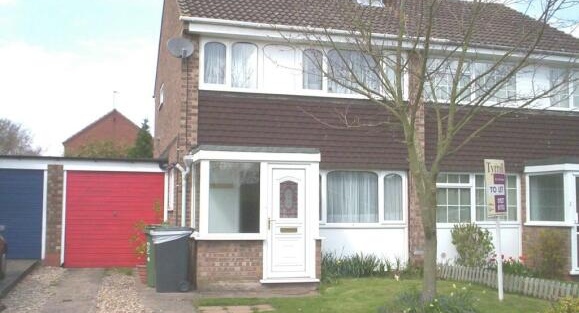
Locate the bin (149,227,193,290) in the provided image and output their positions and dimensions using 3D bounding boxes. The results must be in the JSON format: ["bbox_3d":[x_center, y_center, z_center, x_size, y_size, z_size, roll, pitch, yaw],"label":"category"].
[{"bbox_3d":[-1.986,1.714,10.737,0.710,1.080,0.580,2,-5,-16],"label":"bin"}]

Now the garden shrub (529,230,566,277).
[{"bbox_3d":[5.188,1.981,12.826,0.831,1.017,0.700,2,-5,-16],"label":"garden shrub"}]

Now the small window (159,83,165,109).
[{"bbox_3d":[-3.140,-1.493,15.750,0.100,0.550,1.000,2,-5,-16],"label":"small window"}]

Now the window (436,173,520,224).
[{"bbox_3d":[3.947,0.894,13.573,2.242,1.122,0.100,2,-5,-16],"label":"window"}]

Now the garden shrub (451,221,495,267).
[{"bbox_3d":[3.678,1.807,12.769,0.910,0.944,0.800,2,-5,-16],"label":"garden shrub"}]

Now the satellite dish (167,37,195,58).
[{"bbox_3d":[-1.959,-1.959,11.450,0.470,0.400,0.300,2,-5,-21],"label":"satellite dish"}]

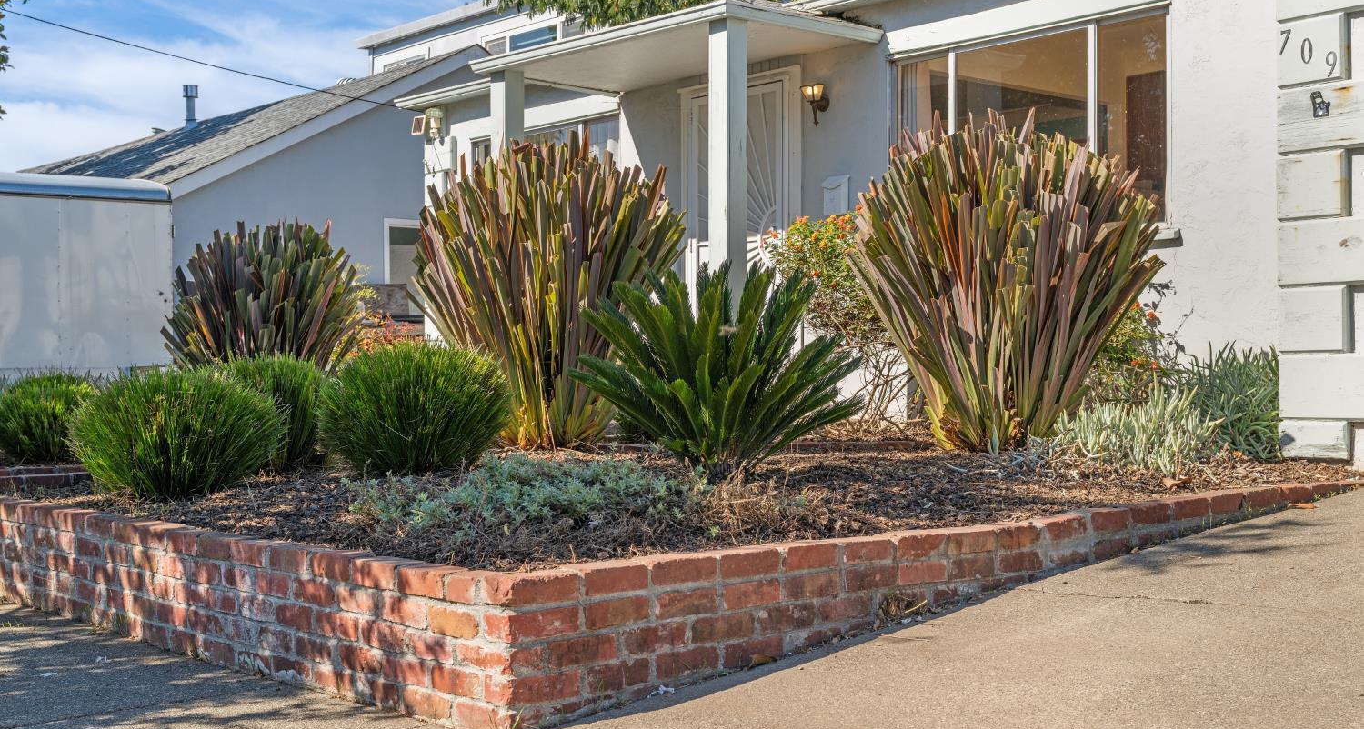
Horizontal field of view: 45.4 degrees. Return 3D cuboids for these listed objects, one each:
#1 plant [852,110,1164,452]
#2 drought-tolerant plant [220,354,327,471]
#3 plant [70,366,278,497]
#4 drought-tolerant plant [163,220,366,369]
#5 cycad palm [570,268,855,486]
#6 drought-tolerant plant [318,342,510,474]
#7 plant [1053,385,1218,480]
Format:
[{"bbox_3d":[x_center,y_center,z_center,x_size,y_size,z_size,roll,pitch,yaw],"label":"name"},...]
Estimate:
[{"bbox_3d":[1.521,-0.395,7.600,1.442,1.571,1.370,0,-1,0],"label":"plant"},{"bbox_3d":[-1.814,0.213,7.250,0.629,0.507,0.629,0,-1,0],"label":"drought-tolerant plant"},{"bbox_3d":[-1.849,0.253,5.950,0.774,0.470,0.751,0,-1,0],"label":"plant"},{"bbox_3d":[-2.538,-0.214,9.900,1.224,1.321,1.163,0,-1,0],"label":"drought-tolerant plant"},{"bbox_3d":[0.141,0.021,6.450,1.144,0.844,1.122,0,-1,0],"label":"cycad palm"},{"bbox_3d":[-1.119,0.182,6.800,0.793,0.546,0.769,0,-1,0],"label":"drought-tolerant plant"},{"bbox_3d":[1.700,0.249,6.100,0.636,0.336,0.541,0,-1,0],"label":"plant"}]

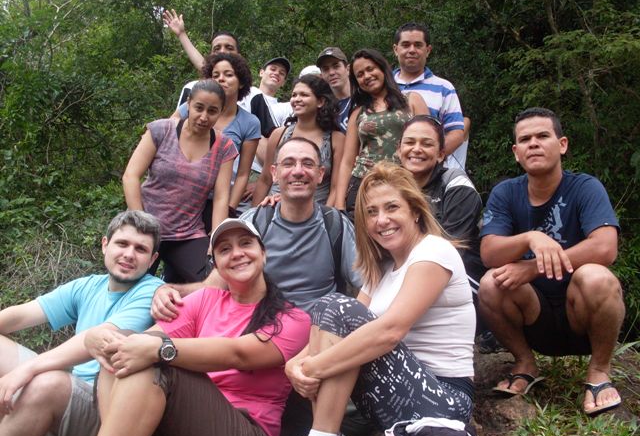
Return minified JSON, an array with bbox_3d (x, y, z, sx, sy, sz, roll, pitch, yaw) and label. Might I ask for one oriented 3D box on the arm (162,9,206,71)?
[{"bbox_3d":[-0.764,-1.012,4.050,0.140,0.450,0.130,-35,3,-6],"label":"arm"}]

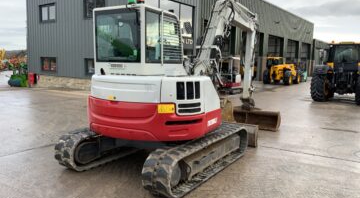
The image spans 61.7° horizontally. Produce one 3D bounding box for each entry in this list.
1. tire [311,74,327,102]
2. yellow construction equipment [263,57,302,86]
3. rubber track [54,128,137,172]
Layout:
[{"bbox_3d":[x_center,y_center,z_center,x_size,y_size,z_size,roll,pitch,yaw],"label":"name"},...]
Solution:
[{"bbox_3d":[6.770,-0.674,14.608,0.570,1.620,1.620,6,8,33],"label":"tire"},{"bbox_3d":[9.906,-2.692,28.503,2.300,2.500,4.700,7,9,38],"label":"yellow construction equipment"},{"bbox_3d":[-1.072,0.744,5.895,0.447,0.556,2.802,6,8,32],"label":"rubber track"}]

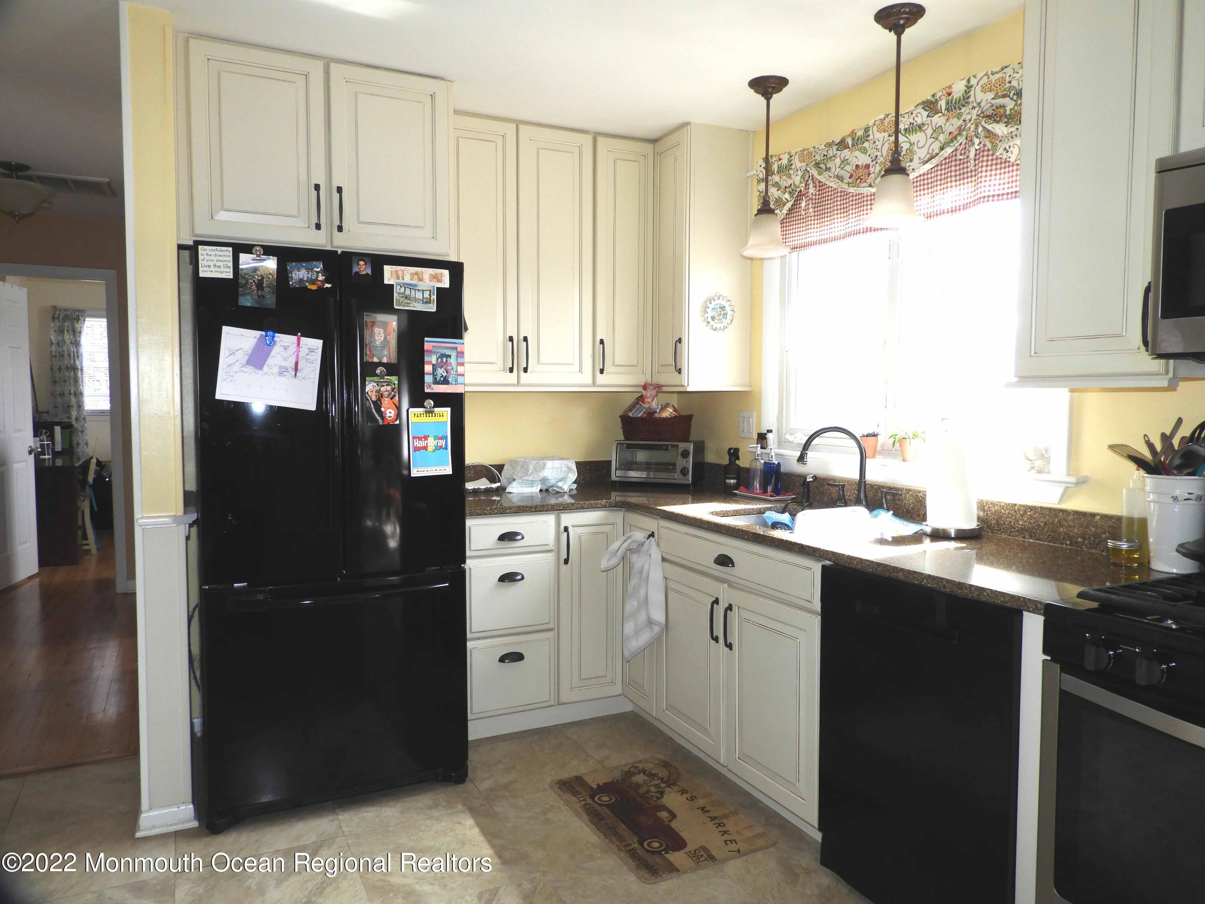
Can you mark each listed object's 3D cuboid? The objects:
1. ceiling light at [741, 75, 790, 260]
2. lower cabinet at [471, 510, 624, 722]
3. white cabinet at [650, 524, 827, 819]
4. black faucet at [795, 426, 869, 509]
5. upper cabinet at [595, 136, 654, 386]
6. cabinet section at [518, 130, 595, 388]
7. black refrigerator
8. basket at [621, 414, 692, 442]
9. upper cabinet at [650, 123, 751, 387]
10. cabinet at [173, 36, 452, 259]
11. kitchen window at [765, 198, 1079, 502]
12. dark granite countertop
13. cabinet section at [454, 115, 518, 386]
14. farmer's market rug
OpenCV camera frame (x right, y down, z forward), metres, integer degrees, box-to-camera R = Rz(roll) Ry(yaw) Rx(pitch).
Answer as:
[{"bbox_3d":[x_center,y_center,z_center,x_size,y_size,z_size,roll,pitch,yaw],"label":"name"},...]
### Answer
[{"bbox_3d":[0.584,-1.003,2.970,0.170,0.630,0.170,0,3,0],"label":"ceiling light"},{"bbox_3d":[-0.354,0.601,3.522,0.678,0.767,0.635,-1,4,-26],"label":"lower cabinet"},{"bbox_3d":[0.686,0.646,2.866,0.630,0.767,0.912,-1,4,-26],"label":"white cabinet"},{"bbox_3d":[0.813,0.069,2.929,0.250,0.315,0.055,1,4,9],"label":"black faucet"},{"bbox_3d":[0.027,-0.831,3.796,0.297,1.075,0.330,-1,4,-26],"label":"upper cabinet"},{"bbox_3d":[-0.261,-0.833,3.713,0.355,1.093,0.308,-2,4,-26],"label":"cabinet section"},{"bbox_3d":[-0.995,0.237,2.987,0.818,1.762,0.845,-1,4,-26],"label":"black refrigerator"},{"bbox_3d":[0.249,-0.107,3.900,0.335,0.125,0.215,1,4,19],"label":"basket"},{"bbox_3d":[0.433,-0.812,3.659,0.330,1.094,0.325,-1,4,-26],"label":"upper cabinet"},{"bbox_3d":[-1.070,-1.016,3.086,0.881,0.630,0.615,-1,4,-26],"label":"cabinet"},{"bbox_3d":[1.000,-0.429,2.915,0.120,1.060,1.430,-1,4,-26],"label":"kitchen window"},{"bbox_3d":[0.327,0.252,2.800,1.320,0.042,2.500,-1,4,-26],"label":"dark granite countertop"},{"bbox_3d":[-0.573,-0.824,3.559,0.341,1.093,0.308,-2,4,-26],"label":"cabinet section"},{"bbox_3d":[0.167,1.140,2.656,0.453,0.010,0.675,-1,4,-26],"label":"farmer's market rug"}]

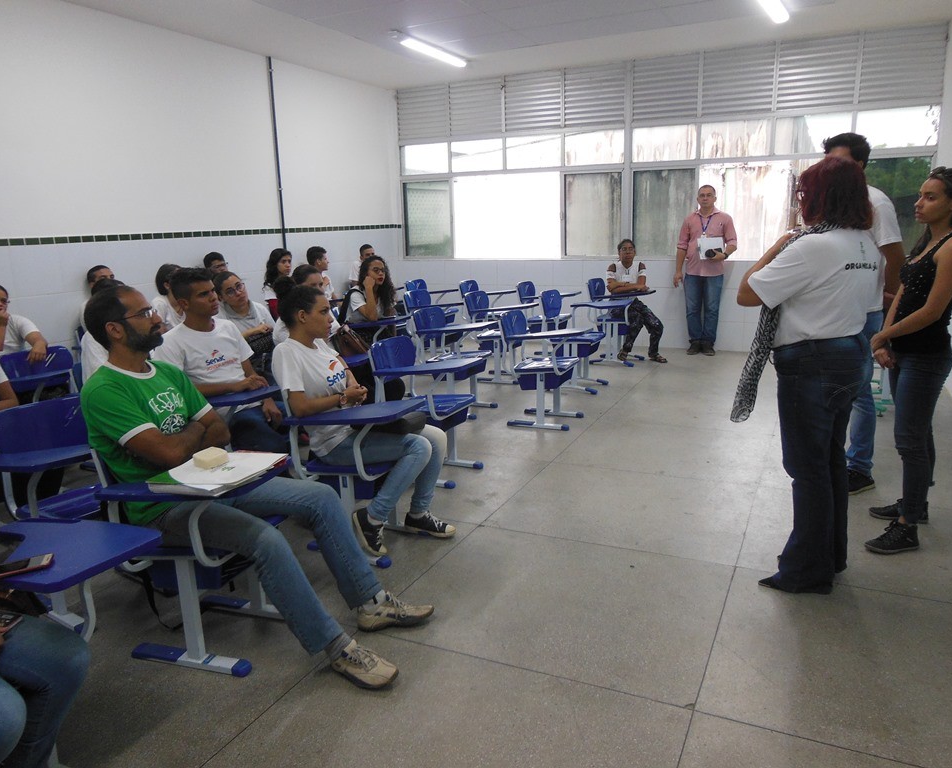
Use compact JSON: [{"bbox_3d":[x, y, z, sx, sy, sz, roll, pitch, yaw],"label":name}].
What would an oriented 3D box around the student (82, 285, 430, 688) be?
[{"bbox_3d":[-0.691,0.290,2.517,0.970,1.250,0.560,1,13,12],"label":"student"}]

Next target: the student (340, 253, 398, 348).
[{"bbox_3d":[-0.576,-0.402,5.818,0.750,1.210,0.500,7,15,33],"label":"student"}]

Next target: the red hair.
[{"bbox_3d":[1.299,-0.689,2.680,0.230,0.270,0.245,-12,16,-39],"label":"red hair"}]

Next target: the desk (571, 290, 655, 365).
[{"bbox_3d":[1.381,-0.558,7.265,0.670,0.760,0.650,4,14,25],"label":"desk"}]

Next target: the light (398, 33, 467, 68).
[{"bbox_3d":[-0.388,-3.123,6.973,0.120,0.080,1.230,5,14,25],"label":"light"}]

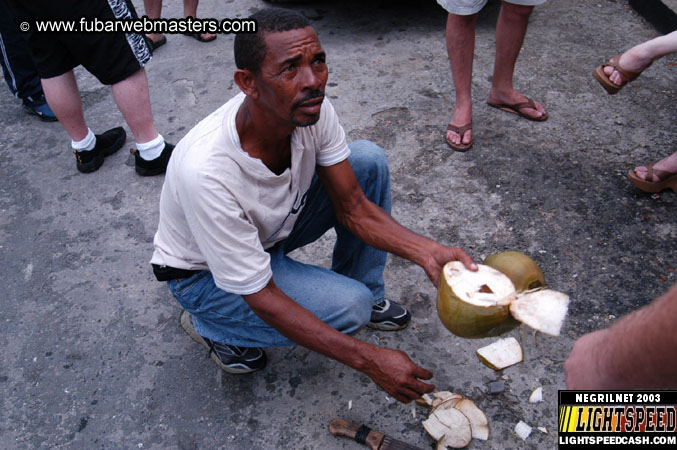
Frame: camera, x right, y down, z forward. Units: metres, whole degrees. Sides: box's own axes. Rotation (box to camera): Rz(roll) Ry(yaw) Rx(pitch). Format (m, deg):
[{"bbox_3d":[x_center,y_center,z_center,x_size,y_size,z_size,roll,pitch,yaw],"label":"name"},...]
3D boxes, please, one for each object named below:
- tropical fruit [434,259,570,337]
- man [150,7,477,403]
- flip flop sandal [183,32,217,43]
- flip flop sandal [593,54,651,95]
[{"bbox_3d":[0.366,0.169,1.530,0.280,0.170,0.190,21,30,0],"label":"tropical fruit"},{"bbox_3d":[-0.039,-0.009,1.635,0.720,0.950,0.620,27,44,32],"label":"man"},{"bbox_3d":[-0.781,-1.068,3.800,0.275,0.080,0.100,29,45,33],"label":"flip flop sandal"},{"bbox_3d":[1.099,-0.586,2.600,0.250,0.095,0.100,-36,86,-38],"label":"flip flop sandal"}]

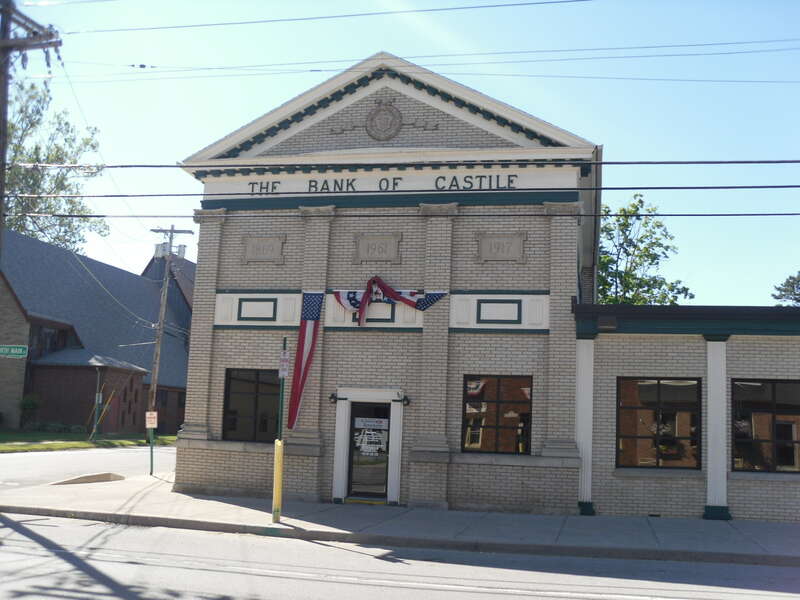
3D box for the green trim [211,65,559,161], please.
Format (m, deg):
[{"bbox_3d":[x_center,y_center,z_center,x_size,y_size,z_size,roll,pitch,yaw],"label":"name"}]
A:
[{"bbox_3d":[-0.350,-4.167,17.322,7.877,1.980,0.500,0,-8,12],"label":"green trim"}]

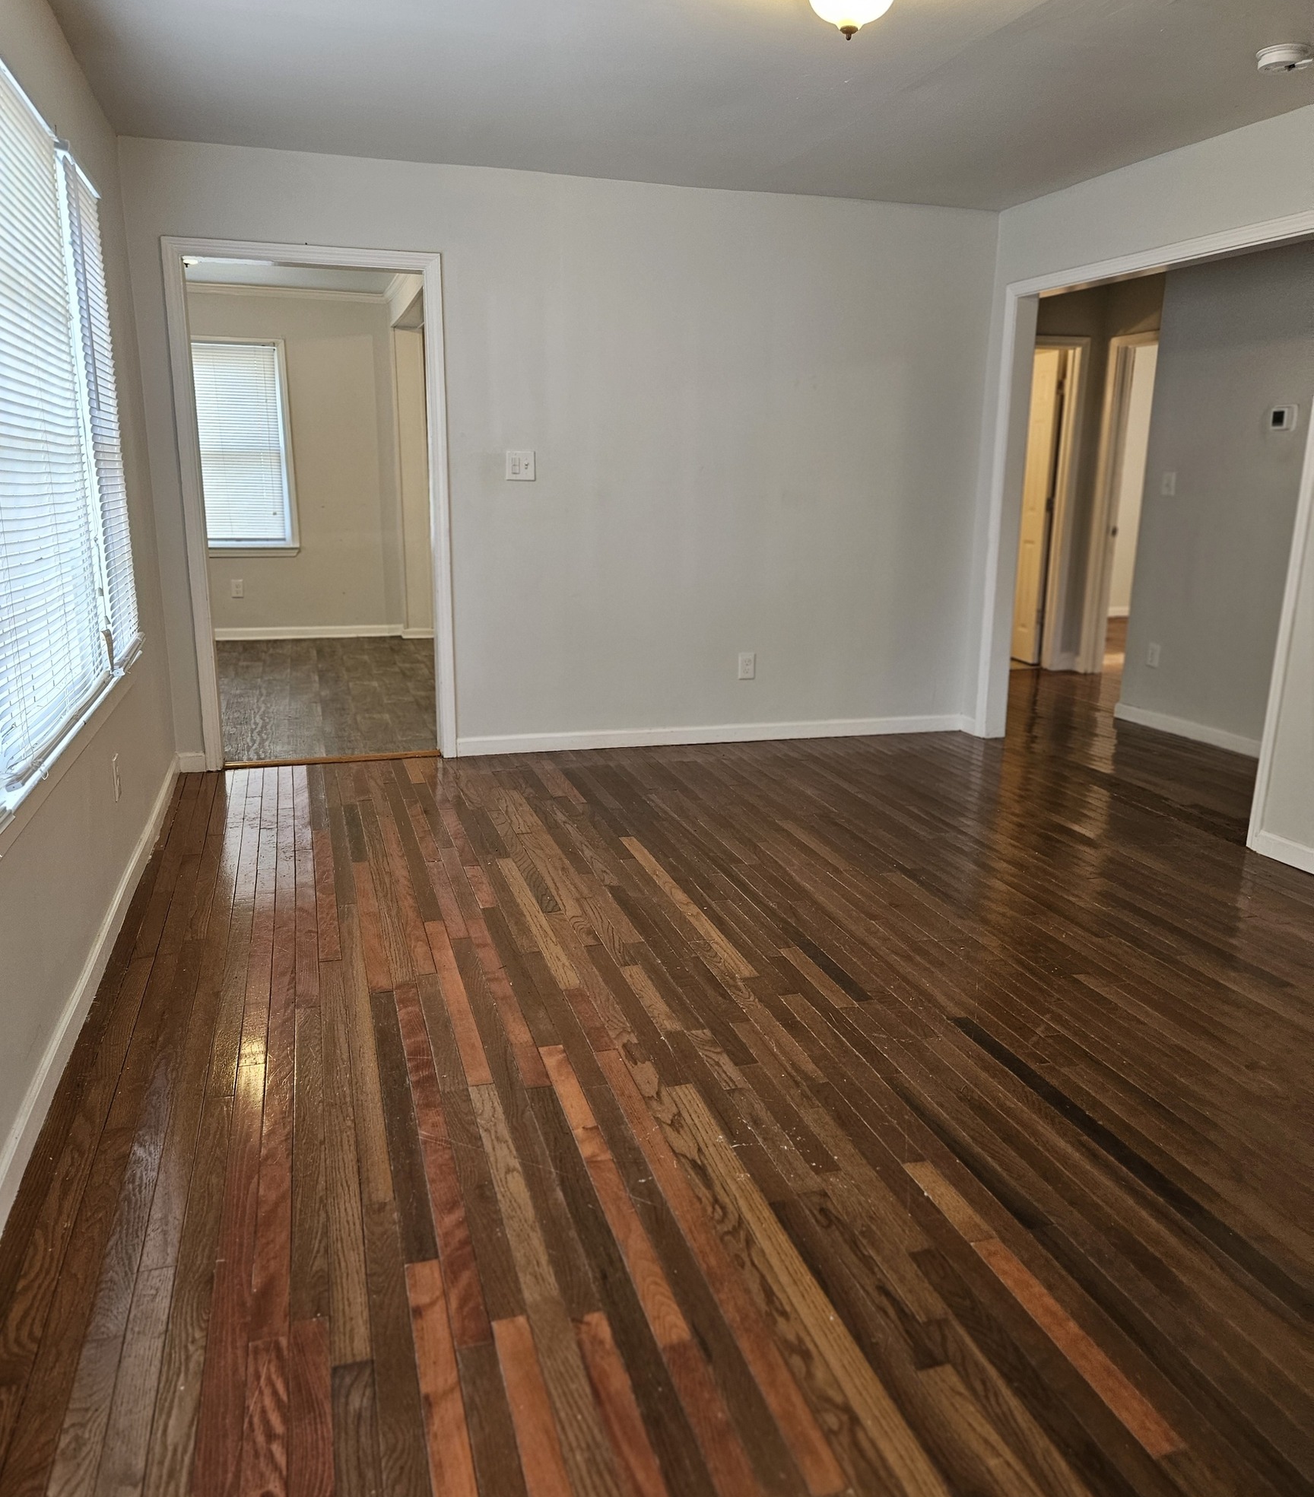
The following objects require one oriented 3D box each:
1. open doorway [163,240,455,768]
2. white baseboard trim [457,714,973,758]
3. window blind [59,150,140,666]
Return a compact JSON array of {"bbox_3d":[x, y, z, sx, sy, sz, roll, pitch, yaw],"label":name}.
[{"bbox_3d":[-1.396,-0.959,4.838,1.044,2.084,0.140,-3,14,-16],"label":"open doorway"},{"bbox_3d":[0.320,-0.072,5.521,2.533,0.087,0.016,-3,14,-16],"label":"white baseboard trim"},{"bbox_3d":[-1.572,-0.918,3.322,0.040,1.340,0.548,-3,14,-16],"label":"window blind"}]

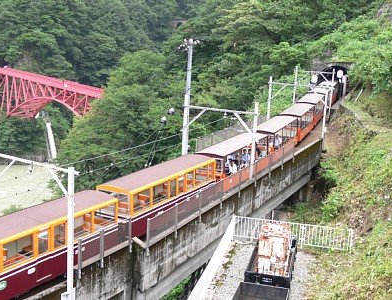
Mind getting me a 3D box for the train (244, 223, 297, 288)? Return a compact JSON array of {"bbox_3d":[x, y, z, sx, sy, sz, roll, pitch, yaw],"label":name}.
[{"bbox_3d":[2.927,4.186,21.486,1.600,1.800,3.750,4,9,13],"label":"train"}]

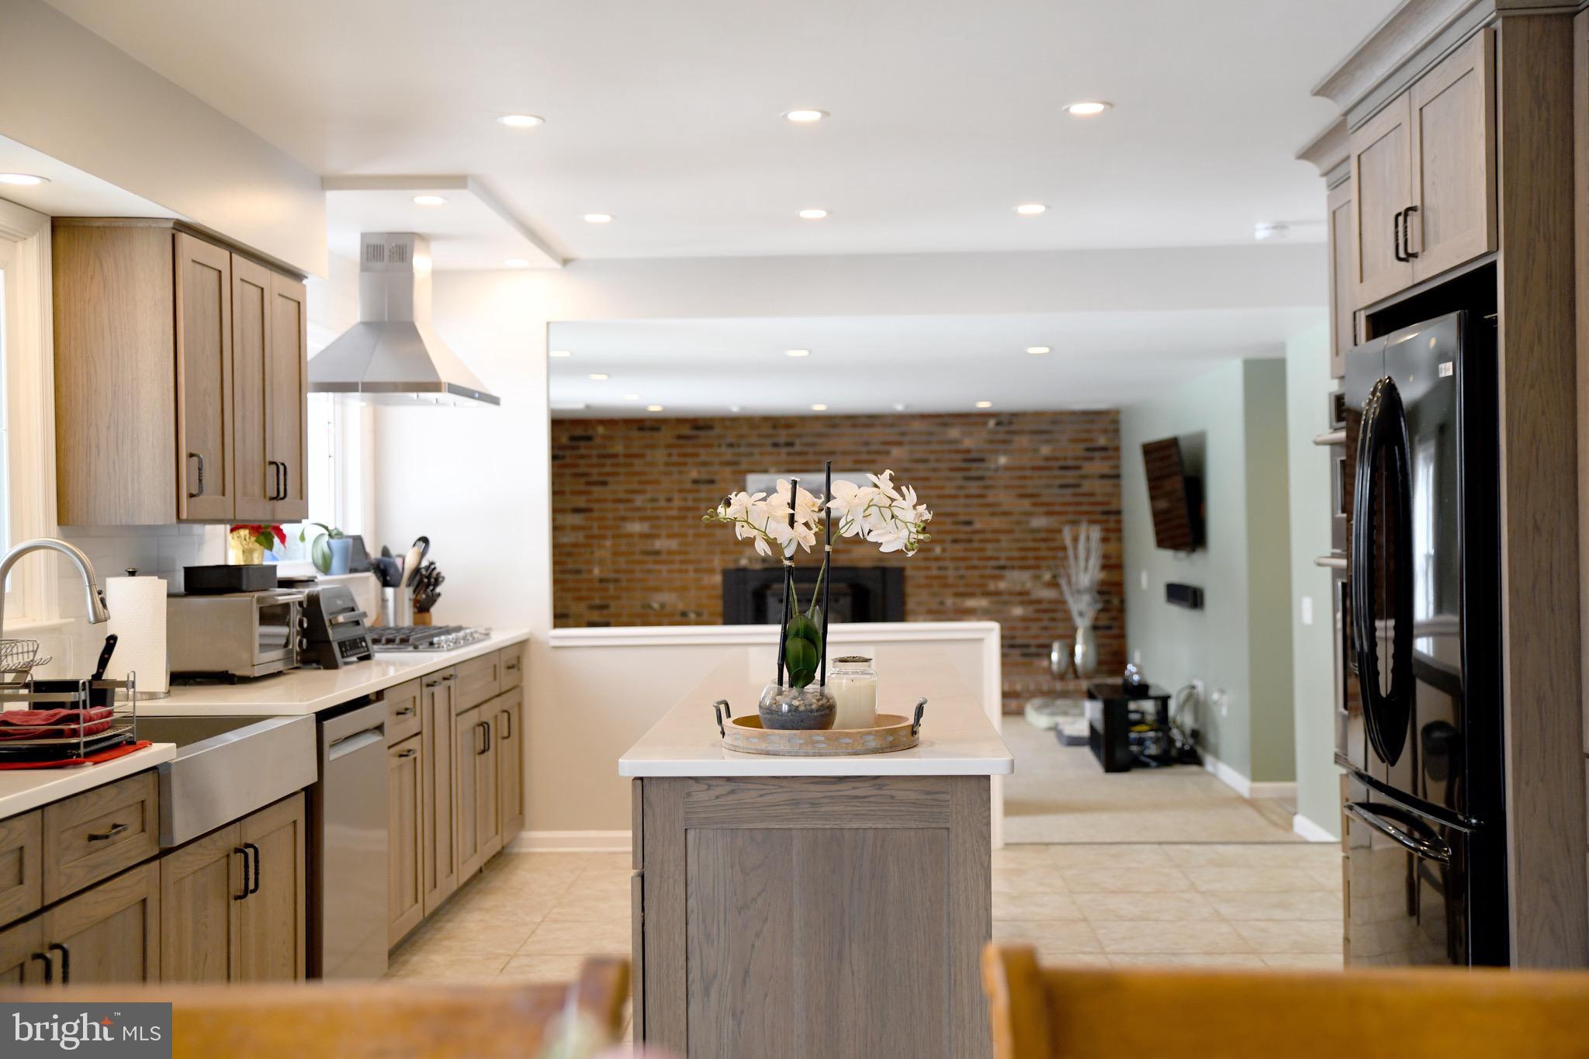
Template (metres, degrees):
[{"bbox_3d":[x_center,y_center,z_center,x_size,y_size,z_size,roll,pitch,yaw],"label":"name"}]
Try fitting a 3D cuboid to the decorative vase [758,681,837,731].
[{"bbox_3d":[0.006,0.347,3.550,0.151,0.115,0.151,-1,0,2],"label":"decorative vase"}]

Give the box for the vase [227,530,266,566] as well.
[{"bbox_3d":[-1.815,0.082,6.148,0.116,0.163,0.116,-1,0,2],"label":"vase"}]

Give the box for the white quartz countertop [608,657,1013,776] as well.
[{"bbox_3d":[0.094,0.423,4.808,0.710,0.030,2.938,-1,0,2],"label":"white quartz countertop"}]

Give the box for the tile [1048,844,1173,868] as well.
[{"bbox_3d":[1.238,1.293,7.297,0.451,0.010,0.512,-1,0,2],"label":"tile"}]

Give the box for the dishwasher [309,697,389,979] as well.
[{"bbox_3d":[-1.491,0.904,5.087,0.600,0.826,0.628,-1,0,2],"label":"dishwasher"}]

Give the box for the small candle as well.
[{"bbox_3d":[0.114,0.323,3.625,0.097,0.156,0.097,-1,0,2],"label":"small candle"}]

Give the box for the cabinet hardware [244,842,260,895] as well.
[{"bbox_3d":[-1.225,0.769,4.198,0.034,0.119,0.012,-1,0,2],"label":"cabinet hardware"}]

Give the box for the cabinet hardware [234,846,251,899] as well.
[{"bbox_3d":[-1.228,0.768,4.132,0.034,0.118,0.012,-1,0,2],"label":"cabinet hardware"}]

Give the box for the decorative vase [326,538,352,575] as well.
[{"bbox_3d":[-1.772,0.108,7.230,0.096,0.141,0.096,-1,0,2],"label":"decorative vase"}]

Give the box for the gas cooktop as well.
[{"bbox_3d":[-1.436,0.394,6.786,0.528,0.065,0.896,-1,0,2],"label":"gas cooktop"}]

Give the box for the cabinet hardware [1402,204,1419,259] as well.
[{"bbox_3d":[1.359,-0.657,4.091,0.034,0.114,0.013,-1,0,2],"label":"cabinet hardware"}]

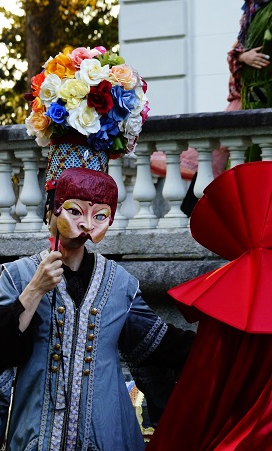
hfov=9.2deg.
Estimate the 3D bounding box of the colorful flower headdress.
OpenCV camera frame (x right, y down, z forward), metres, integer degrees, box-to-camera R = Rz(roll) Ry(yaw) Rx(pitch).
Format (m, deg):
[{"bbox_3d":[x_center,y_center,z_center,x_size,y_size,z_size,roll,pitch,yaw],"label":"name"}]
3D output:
[{"bbox_3d":[-0.144,-0.369,5.050,0.365,0.320,0.360,5,-1,0],"label":"colorful flower headdress"}]

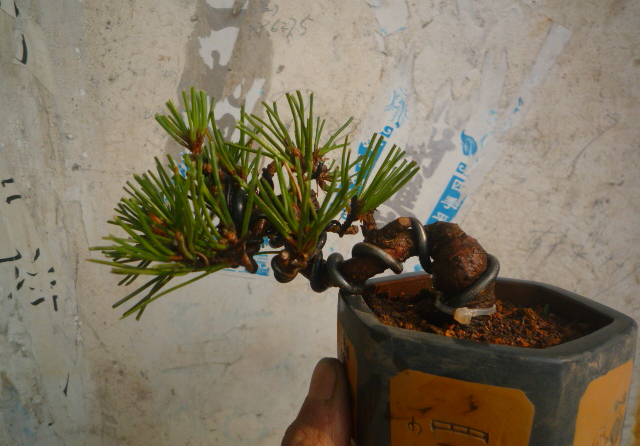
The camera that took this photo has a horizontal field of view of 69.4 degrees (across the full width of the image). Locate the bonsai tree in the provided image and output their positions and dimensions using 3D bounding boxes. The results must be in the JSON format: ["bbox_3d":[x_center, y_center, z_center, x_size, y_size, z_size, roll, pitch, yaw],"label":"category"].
[{"bbox_3d":[-0.011,-0.007,0.202,0.172,0.100,0.092,1,7,0],"label":"bonsai tree"}]

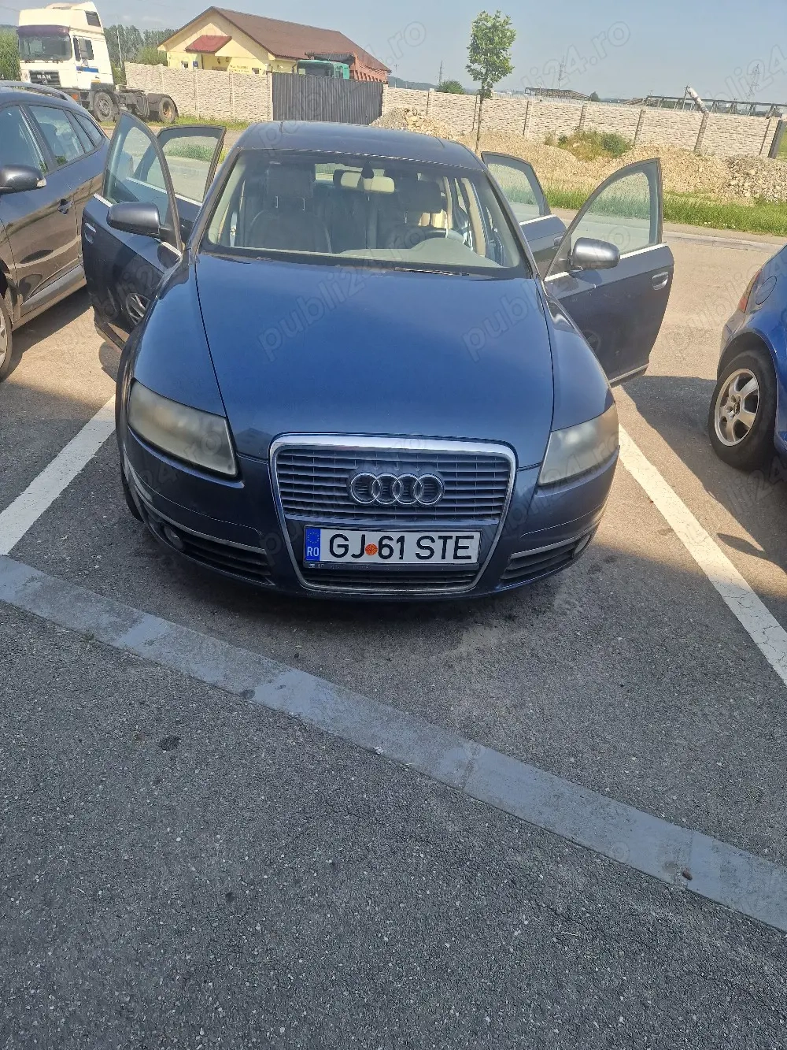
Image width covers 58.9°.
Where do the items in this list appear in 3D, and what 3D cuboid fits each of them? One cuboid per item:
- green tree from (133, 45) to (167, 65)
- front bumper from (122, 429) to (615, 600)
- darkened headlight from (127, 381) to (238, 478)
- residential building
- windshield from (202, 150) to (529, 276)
[{"bbox_3d":[-19.456,-36.654,56.343,3.600,3.521,3.600,5,31,0],"label":"green tree"},{"bbox_3d":[-0.023,-0.052,2.288,1.770,0.510,0.540,1,31,-8],"label":"front bumper"},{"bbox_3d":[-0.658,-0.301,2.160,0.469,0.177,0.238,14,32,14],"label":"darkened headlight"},{"bbox_3d":[-7.821,-31.975,48.903,9.700,5.300,13.800,20,35,23],"label":"residential building"},{"bbox_3d":[-0.120,-1.490,3.205,1.450,0.140,0.887,1,56,-8],"label":"windshield"}]

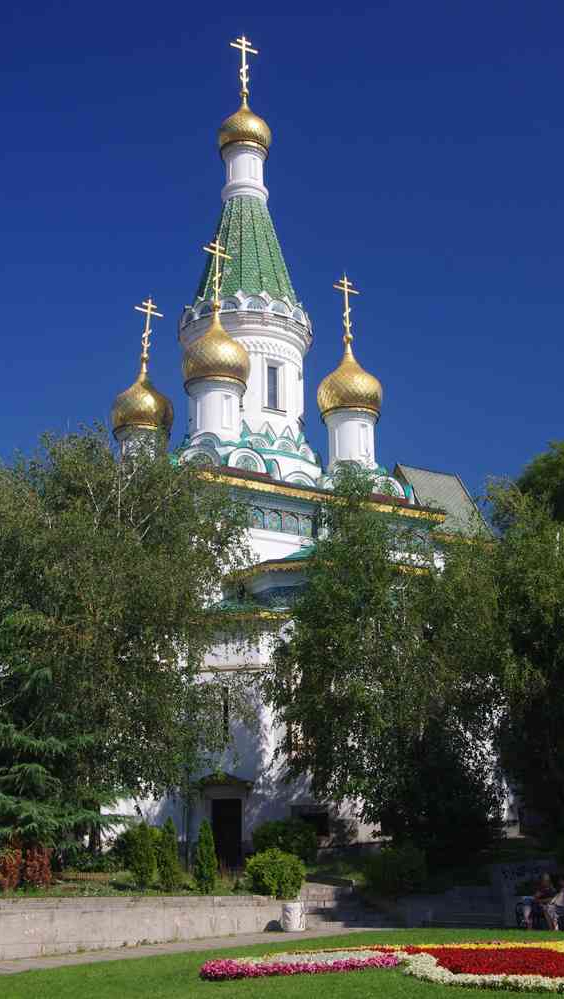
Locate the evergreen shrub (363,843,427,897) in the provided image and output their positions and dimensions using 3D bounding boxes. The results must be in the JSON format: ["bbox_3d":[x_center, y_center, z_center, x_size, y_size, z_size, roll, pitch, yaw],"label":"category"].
[{"bbox_3d":[2.858,9.340,34.241,1.610,1.310,1.550,-1,-16,0],"label":"evergreen shrub"}]

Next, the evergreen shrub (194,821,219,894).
[{"bbox_3d":[-1.720,8.044,30.572,0.540,1.610,0.540,-1,-16,0],"label":"evergreen shrub"}]

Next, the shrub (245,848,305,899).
[{"bbox_3d":[-0.152,8.761,31.818,1.400,1.150,1.360,-1,-16,0],"label":"shrub"}]

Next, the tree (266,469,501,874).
[{"bbox_3d":[2.921,4.590,39.233,6.810,11.480,6.300,-1,-16,0],"label":"tree"}]

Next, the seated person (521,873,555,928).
[{"bbox_3d":[5.804,9.082,30.768,0.720,1.240,0.500,15,-22,-43],"label":"seated person"}]

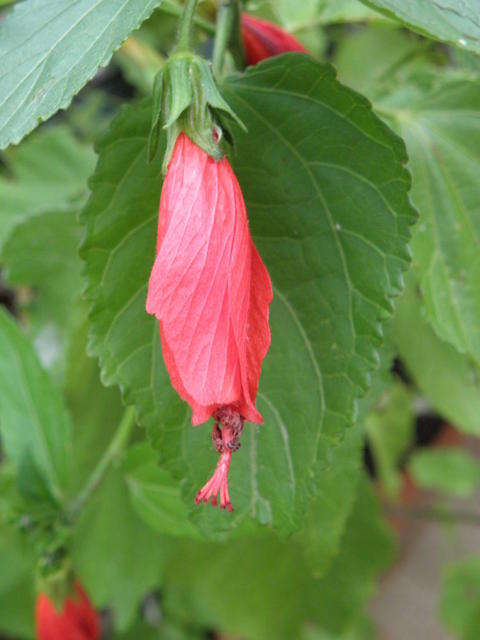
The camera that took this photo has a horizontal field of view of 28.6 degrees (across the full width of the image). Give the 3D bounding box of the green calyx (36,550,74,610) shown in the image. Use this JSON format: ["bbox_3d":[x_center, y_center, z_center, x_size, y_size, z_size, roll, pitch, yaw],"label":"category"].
[{"bbox_3d":[-0.072,0.102,0.370,0.017,0.024,0.016,-6,9,0],"label":"green calyx"}]

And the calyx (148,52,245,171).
[{"bbox_3d":[-0.010,-0.046,0.207,0.021,0.026,0.020,-4,7,0],"label":"calyx"}]

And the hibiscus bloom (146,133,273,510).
[{"bbox_3d":[-0.007,0.000,0.207,0.027,0.083,0.025,-4,7,0],"label":"hibiscus bloom"}]

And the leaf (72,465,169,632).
[{"bbox_3d":[-0.049,0.095,0.390,0.041,0.070,0.013,1,7,-3],"label":"leaf"}]

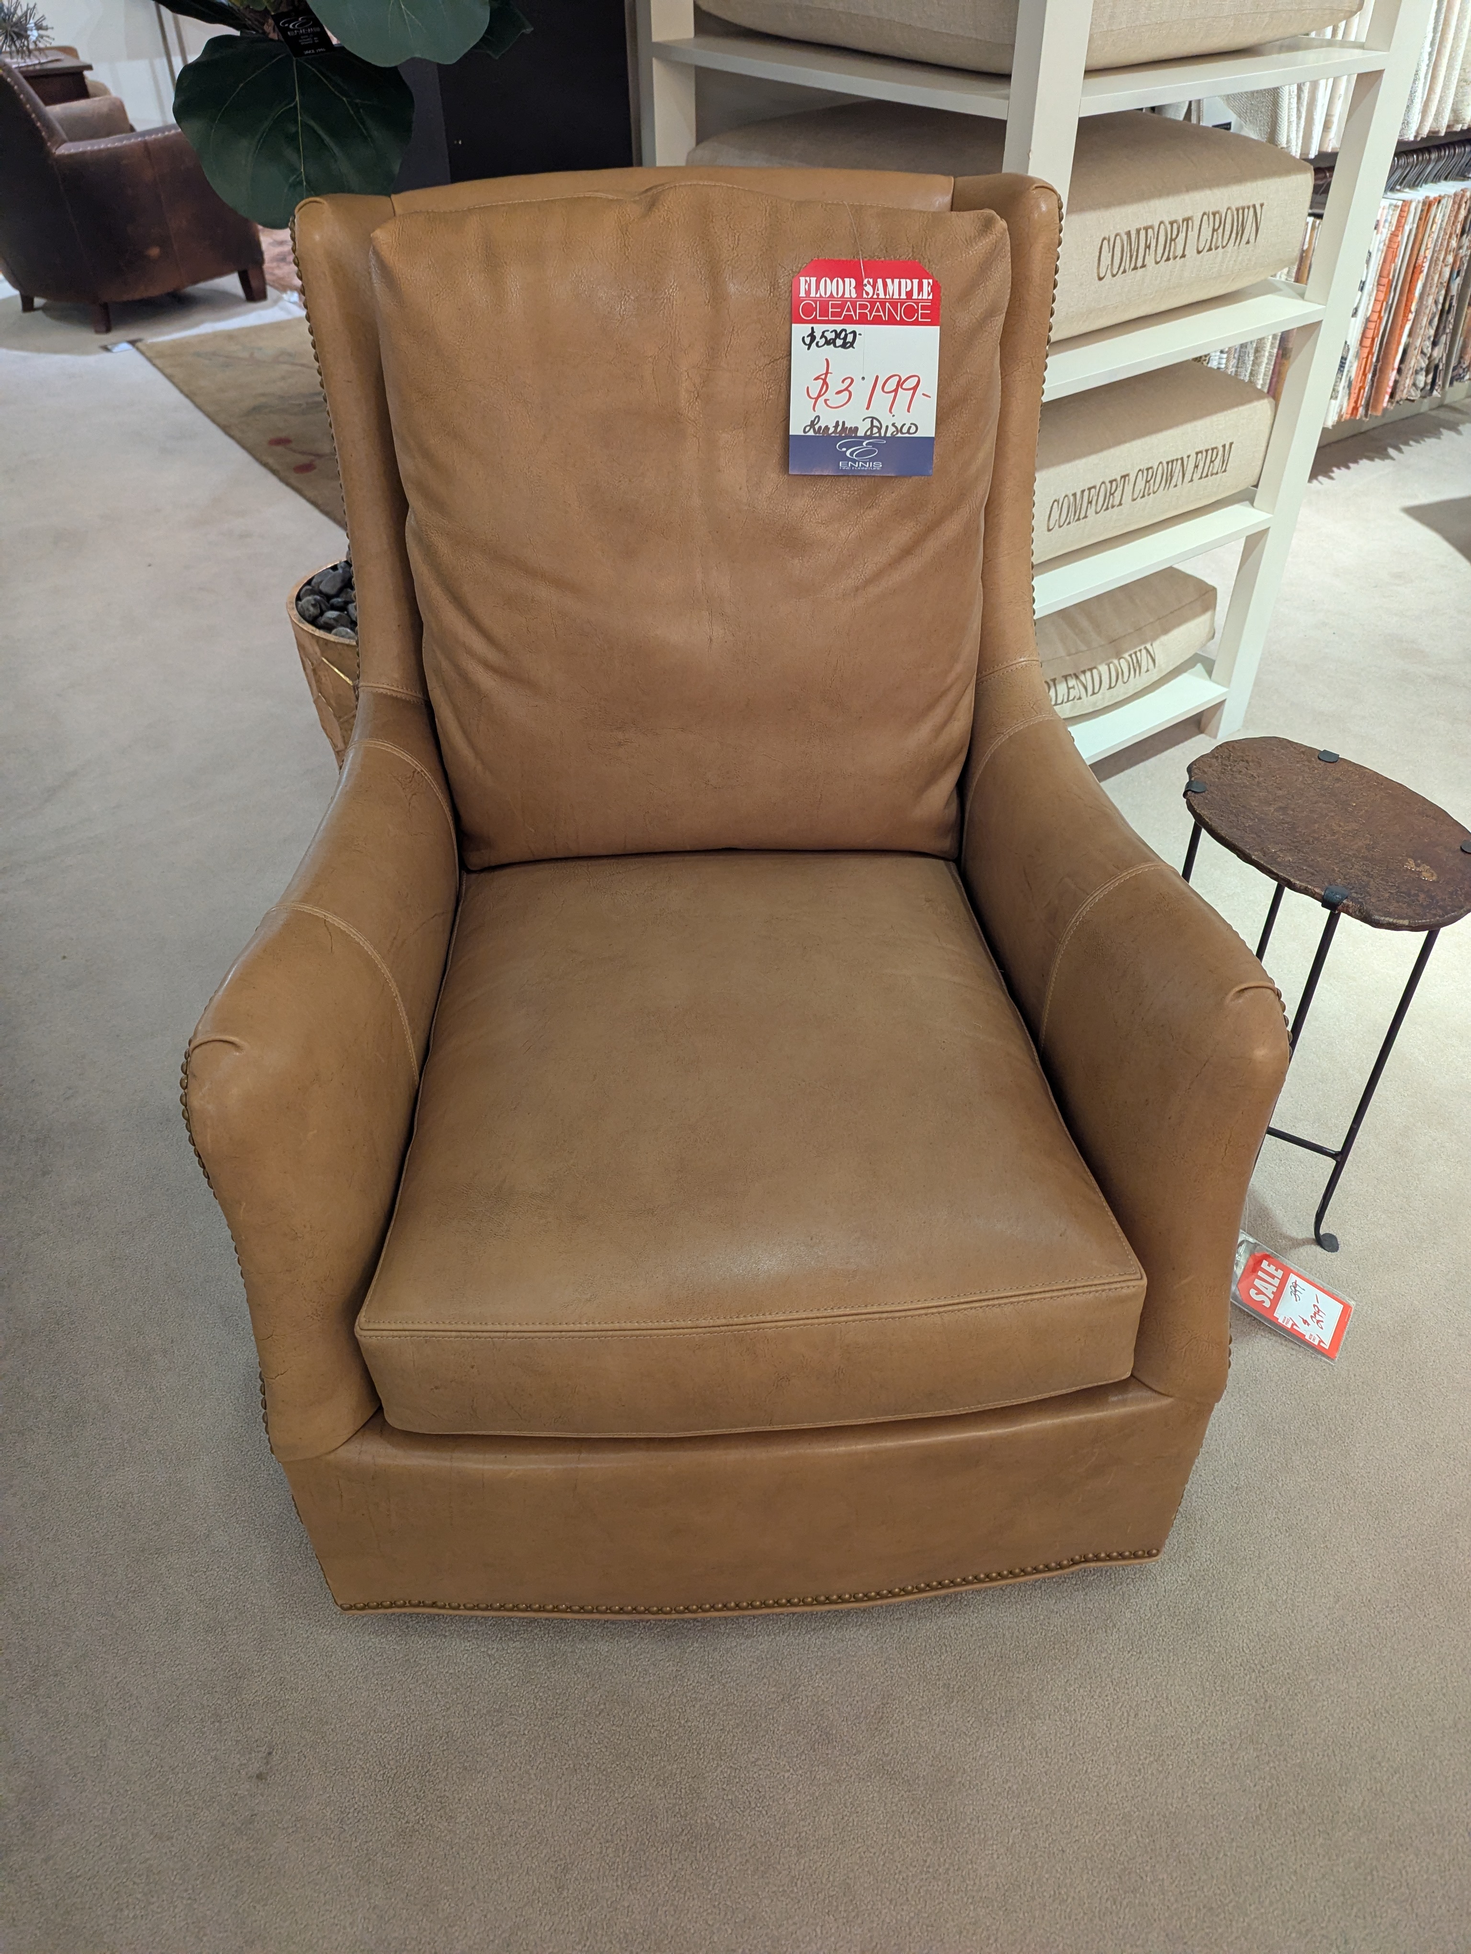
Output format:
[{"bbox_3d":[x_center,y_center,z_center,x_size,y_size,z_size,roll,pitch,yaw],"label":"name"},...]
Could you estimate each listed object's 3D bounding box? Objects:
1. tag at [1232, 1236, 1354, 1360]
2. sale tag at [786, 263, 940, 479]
[{"bbox_3d":[0.605,0.351,1.492,0.143,0.006,0.092,33,49,14],"label":"tag"},{"bbox_3d":[0.111,-0.525,1.173,0.127,0.172,0.005,0,16,-3],"label":"sale tag"}]

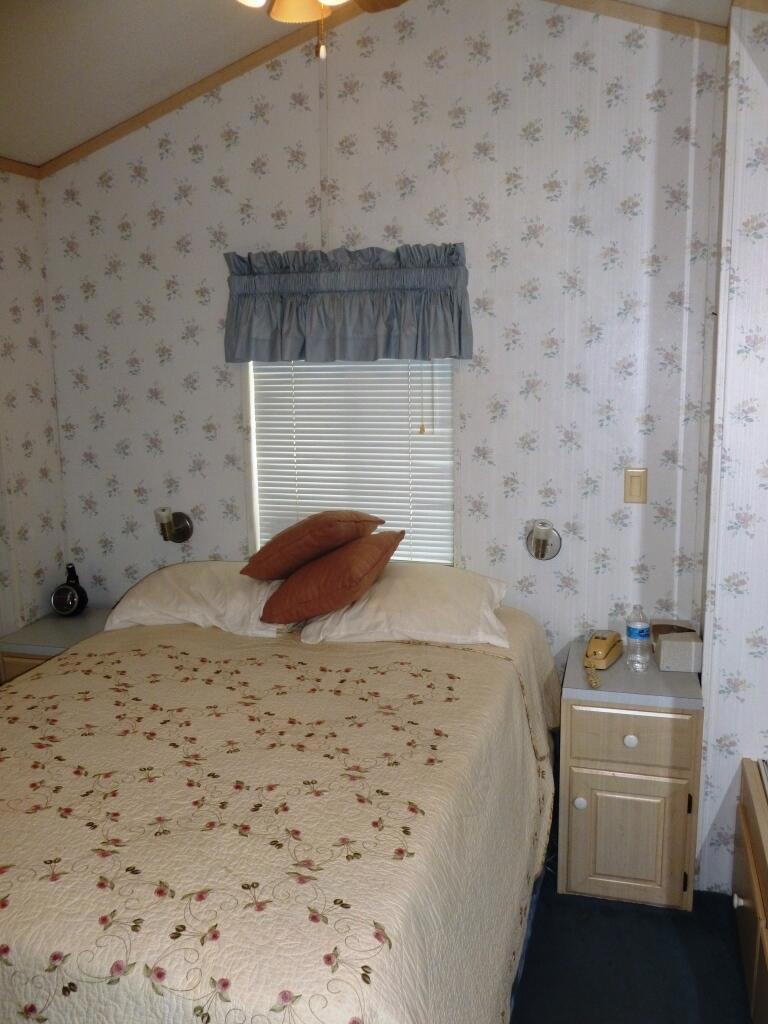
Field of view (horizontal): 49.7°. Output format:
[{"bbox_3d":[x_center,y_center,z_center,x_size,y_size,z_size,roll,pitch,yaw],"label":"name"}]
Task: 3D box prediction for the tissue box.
[{"bbox_3d":[0.921,0.431,2.604,0.120,0.095,0.190,2,9,15],"label":"tissue box"}]

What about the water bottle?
[{"bbox_3d":[0.785,0.386,2.550,0.065,0.202,0.065,2,9,15],"label":"water bottle"}]

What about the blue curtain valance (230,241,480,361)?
[{"bbox_3d":[-0.124,-0.680,2.744,0.840,0.360,0.095,2,9,15],"label":"blue curtain valance"}]

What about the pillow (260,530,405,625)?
[{"bbox_3d":[-0.162,0.205,2.641,0.400,0.145,0.400,-24,9,34],"label":"pillow"}]

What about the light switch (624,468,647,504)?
[{"bbox_3d":[0.803,-0.081,2.642,0.071,0.113,0.013,2,9,15],"label":"light switch"}]

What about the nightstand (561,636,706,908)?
[{"bbox_3d":[0.761,0.805,2.596,0.380,0.640,0.410,2,9,15],"label":"nightstand"}]

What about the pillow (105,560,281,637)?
[{"bbox_3d":[-0.580,0.279,2.833,0.620,0.165,0.410,2,10,15],"label":"pillow"}]

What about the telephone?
[{"bbox_3d":[0.680,0.420,2.579,0.085,0.077,0.205,4,11,24],"label":"telephone"}]

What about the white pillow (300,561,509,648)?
[{"bbox_3d":[0.085,0.265,2.591,0.620,0.180,0.400,2,9,15],"label":"white pillow"}]

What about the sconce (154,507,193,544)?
[{"bbox_3d":[-0.770,0.059,3.006,0.116,0.138,0.124,2,10,15],"label":"sconce"}]

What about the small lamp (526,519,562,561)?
[{"bbox_3d":[0.513,0.103,2.672,0.116,0.138,0.124,2,10,15],"label":"small lamp"}]

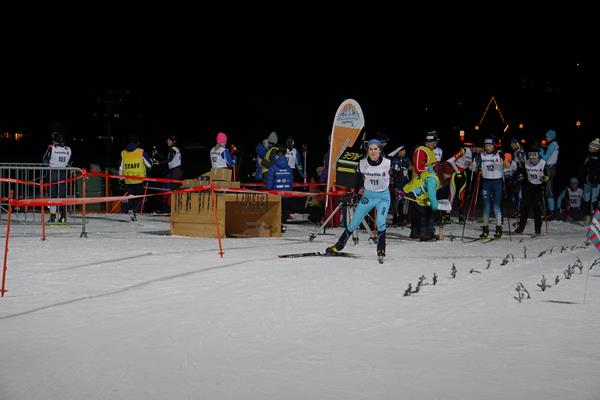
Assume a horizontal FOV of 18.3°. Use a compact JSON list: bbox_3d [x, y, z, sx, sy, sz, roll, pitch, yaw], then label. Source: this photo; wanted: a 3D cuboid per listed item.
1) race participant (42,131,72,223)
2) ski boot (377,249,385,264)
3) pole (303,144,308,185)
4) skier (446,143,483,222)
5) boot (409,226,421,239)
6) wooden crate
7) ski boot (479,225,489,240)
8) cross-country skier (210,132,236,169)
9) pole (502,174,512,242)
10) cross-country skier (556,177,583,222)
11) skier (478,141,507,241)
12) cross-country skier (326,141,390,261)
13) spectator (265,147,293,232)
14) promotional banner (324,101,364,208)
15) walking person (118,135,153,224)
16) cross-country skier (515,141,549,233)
[{"bbox_3d":[-4.677,-0.429,35.977,0.560,1.750,0.420,0,2,-18],"label":"race participant"},{"bbox_3d":[1.044,0.739,24.200,0.105,0.180,0.270,0,2,-2],"label":"ski boot"},{"bbox_3d":[0.106,-0.279,35.981,0.080,1.450,0.080,0,2,0],"label":"pole"},{"bbox_3d":[3.023,-0.303,34.300,0.640,1.450,0.550,0,2,-6],"label":"skier"},{"bbox_3d":[1.821,0.510,29.300,0.270,0.200,0.130,1,2,24],"label":"boot"},{"bbox_3d":[-1.211,0.220,30.740,1.230,0.730,1.330,-1,2,-42],"label":"wooden crate"},{"bbox_3d":[2.900,0.498,29.497,0.110,0.220,0.280,0,2,18],"label":"ski boot"},{"bbox_3d":[-1.414,-0.416,34.500,0.500,1.660,0.450,1,2,37],"label":"cross-country skier"},{"bbox_3d":[3.215,0.062,28.960,0.070,1.229,0.090,-8,-20,11],"label":"pole"},{"bbox_3d":[5.371,-0.036,37.188,0.520,0.900,0.700,0,2,7],"label":"cross-country skier"},{"bbox_3d":[3.016,-0.181,29.400,0.480,1.570,0.420,0,2,9],"label":"skier"},{"bbox_3d":[0.770,-0.007,25.000,0.880,1.600,0.650,0,2,2],"label":"cross-country skier"},{"bbox_3d":[-0.357,-0.178,31.700,0.500,1.460,0.400,-1,2,-18],"label":"spectator"},{"bbox_3d":[0.720,-0.736,30.200,0.650,1.820,0.080,0,2,0],"label":"promotional banner"},{"bbox_3d":[-3.235,-0.422,36.678,0.620,1.700,0.500,0,2,6],"label":"walking person"},{"bbox_3d":[3.795,-0.164,30.600,0.560,1.460,0.520,0,2,3],"label":"cross-country skier"}]

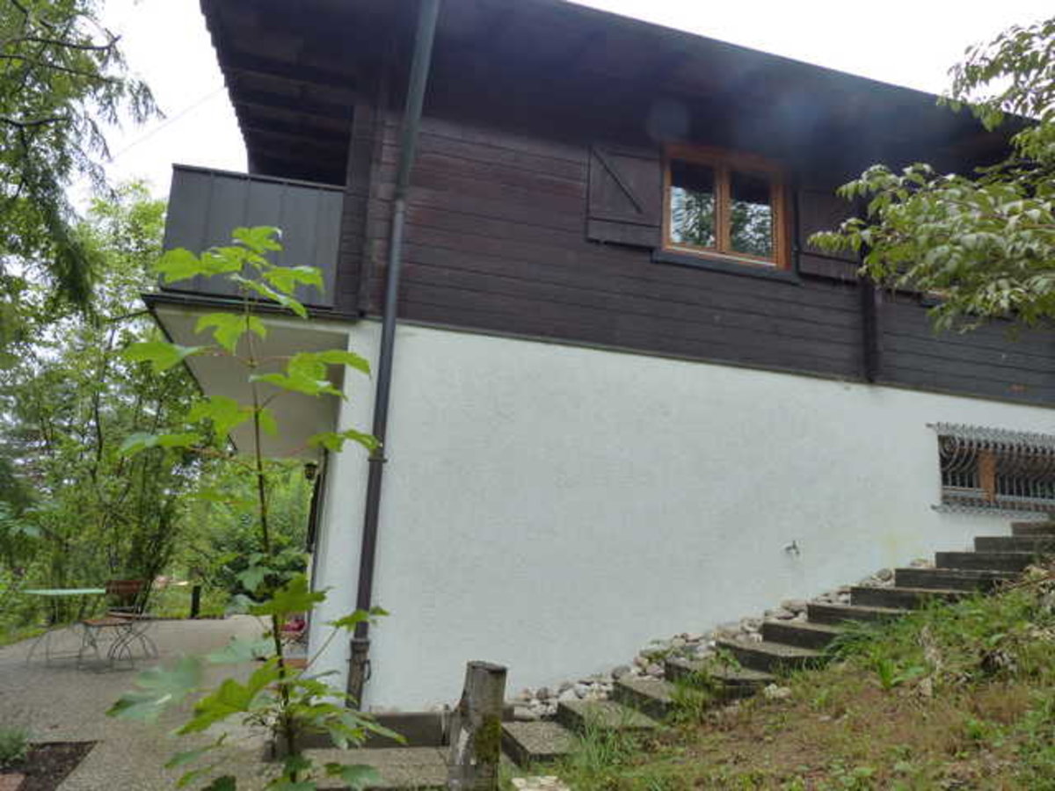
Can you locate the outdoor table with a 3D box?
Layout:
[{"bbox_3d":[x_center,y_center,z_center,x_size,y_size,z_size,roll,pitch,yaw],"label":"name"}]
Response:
[{"bbox_3d":[-4.976,2.463,8.129,0.820,0.730,0.820,6,-12,-14],"label":"outdoor table"}]

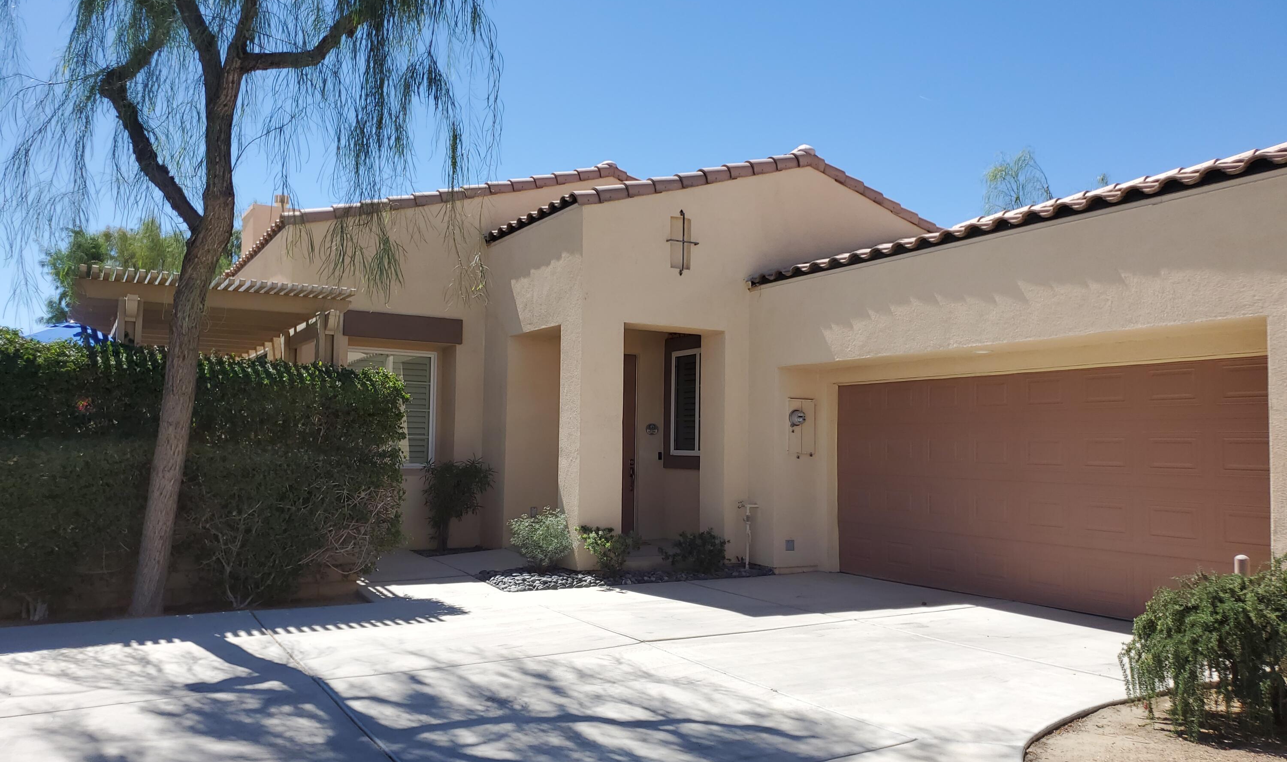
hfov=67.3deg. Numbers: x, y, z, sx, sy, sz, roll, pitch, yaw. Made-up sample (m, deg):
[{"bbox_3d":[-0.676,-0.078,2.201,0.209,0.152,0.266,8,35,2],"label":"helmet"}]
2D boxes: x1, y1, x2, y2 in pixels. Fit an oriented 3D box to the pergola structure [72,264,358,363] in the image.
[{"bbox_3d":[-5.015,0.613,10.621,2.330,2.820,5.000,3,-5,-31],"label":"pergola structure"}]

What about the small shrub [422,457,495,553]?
[{"bbox_3d":[-2.212,1.473,11.558,0.800,1.140,0.700,3,-5,-31],"label":"small shrub"}]

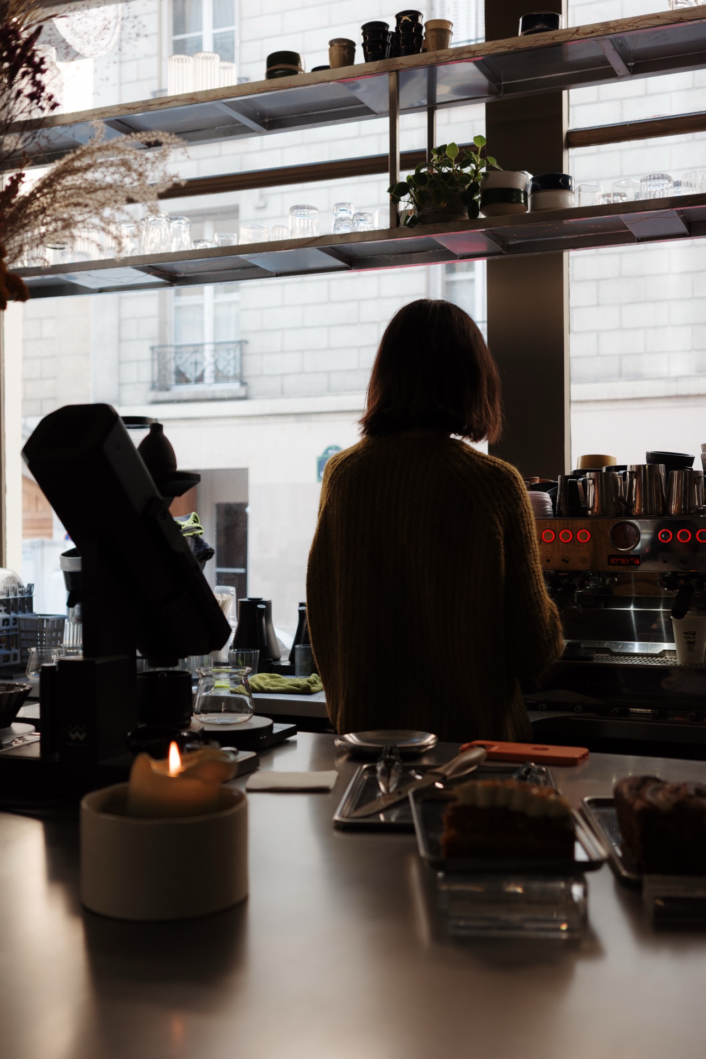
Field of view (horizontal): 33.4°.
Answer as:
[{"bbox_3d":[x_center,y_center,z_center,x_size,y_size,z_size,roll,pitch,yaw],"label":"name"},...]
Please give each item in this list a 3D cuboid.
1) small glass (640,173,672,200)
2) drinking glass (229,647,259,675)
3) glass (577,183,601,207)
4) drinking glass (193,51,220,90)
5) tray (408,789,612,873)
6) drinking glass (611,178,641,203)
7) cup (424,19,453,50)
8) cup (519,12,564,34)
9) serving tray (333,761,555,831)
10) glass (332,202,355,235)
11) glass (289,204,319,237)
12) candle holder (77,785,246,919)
[{"bbox_3d":[0.760,-0.829,2.950,0.081,0.096,0.081,0,0,23],"label":"small glass"},{"bbox_3d":[-0.275,0.346,2.970,0.077,0.085,0.077,0,0,0],"label":"drinking glass"},{"bbox_3d":[0.547,-0.755,2.712,0.057,0.066,0.057,0,0,23],"label":"glass"},{"bbox_3d":[-0.420,-1.290,3.370,0.075,0.141,0.075,0,0,0],"label":"drinking glass"},{"bbox_3d":[0.127,0.263,1.040,0.148,0.014,0.248,0,0,0],"label":"tray"},{"bbox_3d":[0.634,-0.763,2.728,0.064,0.080,0.064,0,0,23],"label":"drinking glass"},{"bbox_3d":[0.225,-1.270,3.090,0.075,0.100,0.075,0,0,0],"label":"cup"},{"bbox_3d":[0.441,-1.157,2.752,0.102,0.065,0.102,0,0,0],"label":"cup"},{"bbox_3d":[0.104,0.281,1.240,0.220,0.014,0.268,0,0,5],"label":"serving tray"},{"bbox_3d":[-0.023,-0.766,2.945,0.055,0.088,0.055,0,0,0],"label":"glass"},{"bbox_3d":[-0.135,-0.832,3.240,0.081,0.102,0.081,0,0,0],"label":"glass"},{"bbox_3d":[-0.149,0.253,0.935,0.131,0.073,0.131,0,0,0],"label":"candle holder"}]

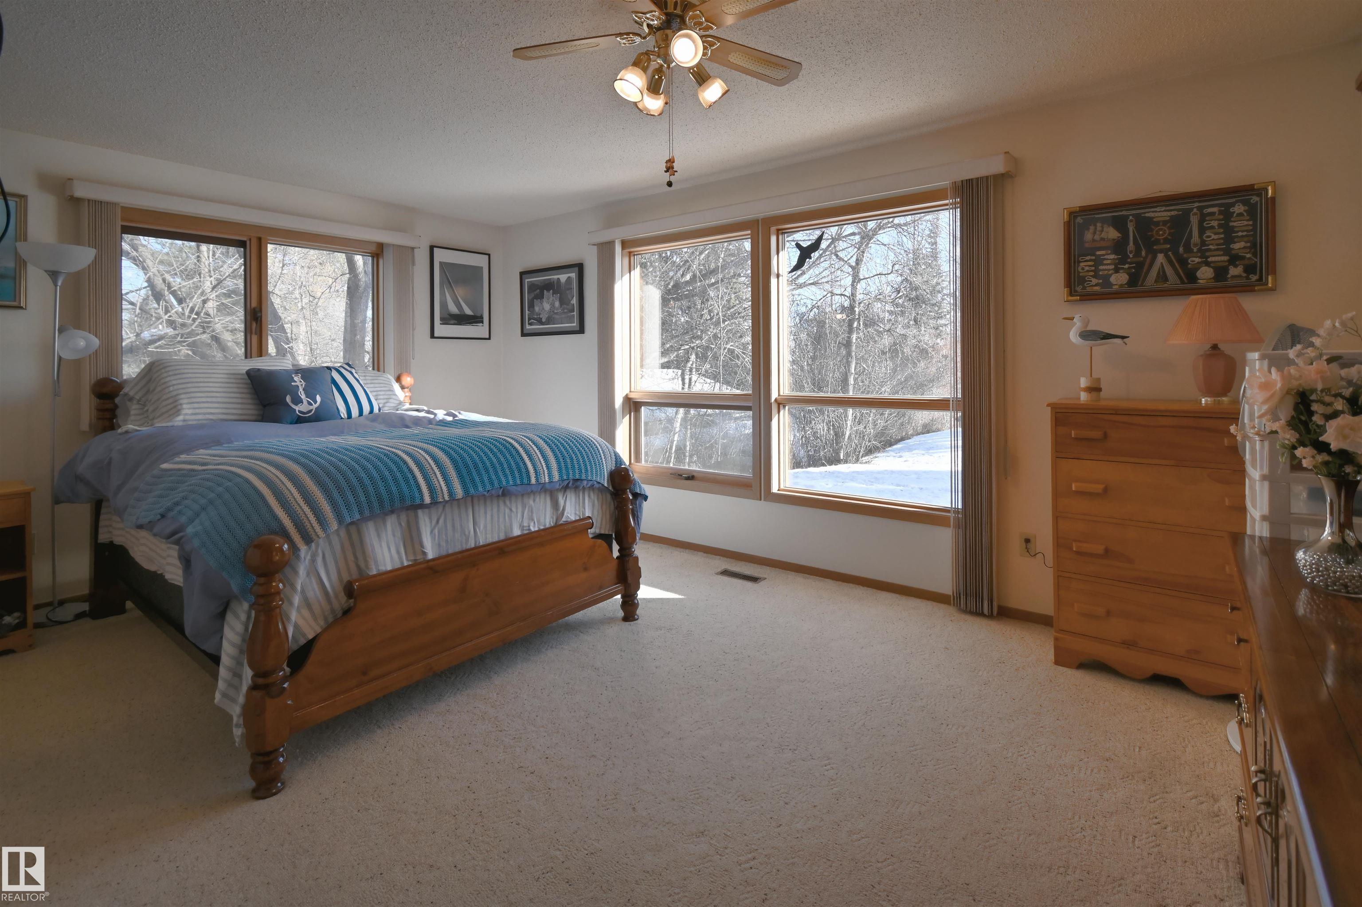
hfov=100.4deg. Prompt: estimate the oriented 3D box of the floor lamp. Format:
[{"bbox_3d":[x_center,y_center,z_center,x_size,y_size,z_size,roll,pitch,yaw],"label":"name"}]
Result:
[{"bbox_3d":[-3.139,-0.134,2.854,0.290,1.850,0.300,4,7,41],"label":"floor lamp"}]

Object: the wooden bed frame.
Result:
[{"bbox_3d":[-1.556,0.205,2.783,2.150,1.190,1.580,4,7,38],"label":"wooden bed frame"}]

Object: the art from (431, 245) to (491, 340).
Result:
[{"bbox_3d":[-1.724,-1.249,4.464,0.030,0.700,0.498,4,8,42],"label":"art"}]

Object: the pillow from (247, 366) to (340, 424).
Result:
[{"bbox_3d":[-2.056,-0.312,3.065,0.160,0.350,0.440,-28,-13,37],"label":"pillow"}]

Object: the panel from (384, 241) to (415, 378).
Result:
[{"bbox_3d":[-2.008,-0.923,4.089,0.100,1.190,0.200,4,8,42],"label":"panel"}]

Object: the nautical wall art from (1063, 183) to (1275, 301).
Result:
[{"bbox_3d":[1.931,-0.838,2.281,0.650,0.410,0.040,3,7,35],"label":"nautical wall art"}]

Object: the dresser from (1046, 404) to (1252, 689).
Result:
[{"bbox_3d":[1.875,0.332,2.238,0.690,1.050,0.400,3,7,35],"label":"dresser"}]

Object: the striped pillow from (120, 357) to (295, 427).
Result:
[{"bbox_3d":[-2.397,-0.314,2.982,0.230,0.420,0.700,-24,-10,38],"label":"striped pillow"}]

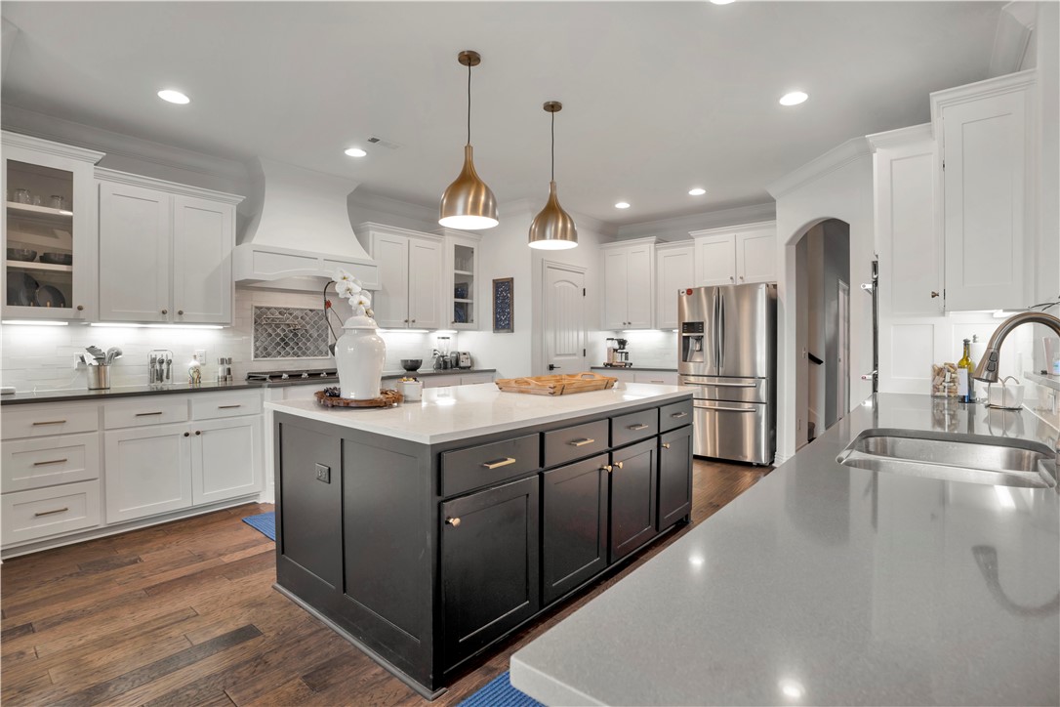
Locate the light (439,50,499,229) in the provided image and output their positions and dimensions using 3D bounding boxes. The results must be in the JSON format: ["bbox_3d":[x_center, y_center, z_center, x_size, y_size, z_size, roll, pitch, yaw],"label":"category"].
[{"bbox_3d":[-0.321,-1.142,2.522,0.310,0.885,0.310,0,1,0],"label":"light"}]

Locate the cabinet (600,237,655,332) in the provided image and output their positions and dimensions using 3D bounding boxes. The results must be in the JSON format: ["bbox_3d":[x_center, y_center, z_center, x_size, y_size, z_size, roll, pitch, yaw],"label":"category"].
[{"bbox_3d":[1.330,-0.845,6.048,0.730,1.135,0.430,1,2,38],"label":"cabinet"}]

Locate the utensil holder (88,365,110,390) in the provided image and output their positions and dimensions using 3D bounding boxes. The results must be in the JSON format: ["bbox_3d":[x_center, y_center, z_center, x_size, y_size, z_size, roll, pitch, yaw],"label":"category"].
[{"bbox_3d":[-2.925,0.163,3.188,0.115,0.158,0.115,1,1,41],"label":"utensil holder"}]

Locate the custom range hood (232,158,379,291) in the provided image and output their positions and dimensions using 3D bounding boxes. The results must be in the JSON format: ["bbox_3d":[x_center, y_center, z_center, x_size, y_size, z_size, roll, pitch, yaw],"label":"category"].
[{"bbox_3d":[-2.006,-1.097,4.263,0.570,1.030,1.170,1,2,42],"label":"custom range hood"}]

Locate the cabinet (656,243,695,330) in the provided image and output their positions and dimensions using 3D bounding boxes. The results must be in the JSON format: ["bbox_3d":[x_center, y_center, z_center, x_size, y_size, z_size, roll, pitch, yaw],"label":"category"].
[{"bbox_3d":[1.815,-0.789,5.695,0.530,1.040,0.380,1,2,38],"label":"cabinet"}]

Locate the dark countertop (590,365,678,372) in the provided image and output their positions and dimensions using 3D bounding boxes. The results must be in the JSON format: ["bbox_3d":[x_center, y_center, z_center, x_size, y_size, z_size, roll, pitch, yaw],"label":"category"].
[{"bbox_3d":[1.420,0.213,5.879,1.150,0.037,0.620,1,2,38],"label":"dark countertop"}]

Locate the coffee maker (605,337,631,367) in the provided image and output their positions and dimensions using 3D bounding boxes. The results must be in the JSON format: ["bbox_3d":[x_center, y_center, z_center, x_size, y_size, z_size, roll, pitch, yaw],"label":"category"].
[{"bbox_3d":[1.111,0.012,6.057,0.320,0.358,0.180,1,2,38],"label":"coffee maker"}]

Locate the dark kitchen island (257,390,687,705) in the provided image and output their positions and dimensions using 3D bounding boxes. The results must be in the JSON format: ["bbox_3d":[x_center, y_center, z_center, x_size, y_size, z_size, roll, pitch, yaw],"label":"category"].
[{"bbox_3d":[-0.087,0.697,2.853,1.360,0.907,2.280,1,1,41],"label":"dark kitchen island"}]

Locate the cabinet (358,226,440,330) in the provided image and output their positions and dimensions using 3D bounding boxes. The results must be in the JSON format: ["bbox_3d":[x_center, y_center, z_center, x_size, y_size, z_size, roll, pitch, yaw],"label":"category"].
[{"bbox_3d":[-1.404,-0.775,5.061,0.390,1.040,0.850,1,2,42],"label":"cabinet"}]

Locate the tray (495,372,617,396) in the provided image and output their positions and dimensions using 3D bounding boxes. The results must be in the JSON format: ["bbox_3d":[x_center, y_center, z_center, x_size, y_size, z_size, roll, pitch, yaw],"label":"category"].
[{"bbox_3d":[0.164,0.191,3.089,0.510,0.100,0.660,1,1,41],"label":"tray"}]

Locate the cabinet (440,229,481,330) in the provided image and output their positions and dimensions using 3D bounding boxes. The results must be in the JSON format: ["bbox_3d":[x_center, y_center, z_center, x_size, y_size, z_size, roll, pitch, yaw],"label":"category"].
[{"bbox_3d":[-0.904,-0.825,5.556,0.350,1.120,0.530,1,1,41],"label":"cabinet"}]

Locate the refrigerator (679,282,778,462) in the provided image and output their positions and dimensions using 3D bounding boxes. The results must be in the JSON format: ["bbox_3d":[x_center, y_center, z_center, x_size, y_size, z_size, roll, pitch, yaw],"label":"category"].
[{"bbox_3d":[2.185,0.227,5.187,0.890,1.800,0.770,1,2,38],"label":"refrigerator"}]

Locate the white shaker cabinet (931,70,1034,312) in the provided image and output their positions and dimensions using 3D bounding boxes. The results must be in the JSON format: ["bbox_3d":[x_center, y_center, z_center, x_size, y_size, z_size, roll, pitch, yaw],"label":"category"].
[{"bbox_3d":[2.286,-0.759,2.392,0.360,1.085,0.410,1,1,41],"label":"white shaker cabinet"}]

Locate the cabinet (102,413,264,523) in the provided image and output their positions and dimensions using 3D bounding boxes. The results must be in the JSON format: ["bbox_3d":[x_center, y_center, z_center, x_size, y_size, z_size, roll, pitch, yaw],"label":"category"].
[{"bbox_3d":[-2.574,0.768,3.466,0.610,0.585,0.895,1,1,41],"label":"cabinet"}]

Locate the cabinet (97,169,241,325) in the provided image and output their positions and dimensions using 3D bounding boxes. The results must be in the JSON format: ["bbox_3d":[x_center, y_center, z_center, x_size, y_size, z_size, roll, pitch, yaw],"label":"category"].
[{"bbox_3d":[-2.755,-0.737,3.587,0.390,1.050,0.870,1,2,42],"label":"cabinet"}]

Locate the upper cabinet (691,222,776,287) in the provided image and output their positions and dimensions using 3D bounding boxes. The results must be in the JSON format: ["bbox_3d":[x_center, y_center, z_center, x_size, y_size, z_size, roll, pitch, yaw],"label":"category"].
[{"bbox_3d":[2.368,-1.078,5.352,0.940,0.610,0.400,1,1,41],"label":"upper cabinet"}]

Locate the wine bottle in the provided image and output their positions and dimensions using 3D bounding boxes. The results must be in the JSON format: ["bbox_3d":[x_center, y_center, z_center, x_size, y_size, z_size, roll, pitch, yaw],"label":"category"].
[{"bbox_3d":[2.175,0.075,2.338,0.074,0.321,0.074,1,1,41],"label":"wine bottle"}]

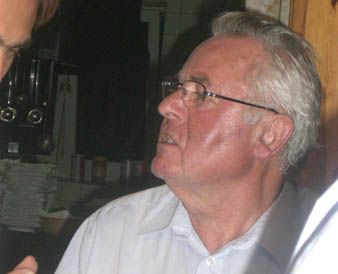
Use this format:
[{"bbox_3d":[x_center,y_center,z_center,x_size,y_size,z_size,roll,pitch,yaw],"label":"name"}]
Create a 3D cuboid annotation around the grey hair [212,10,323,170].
[{"bbox_3d":[0.133,-0.066,2.070,0.182,0.210,0.172,13,-1,-25],"label":"grey hair"}]

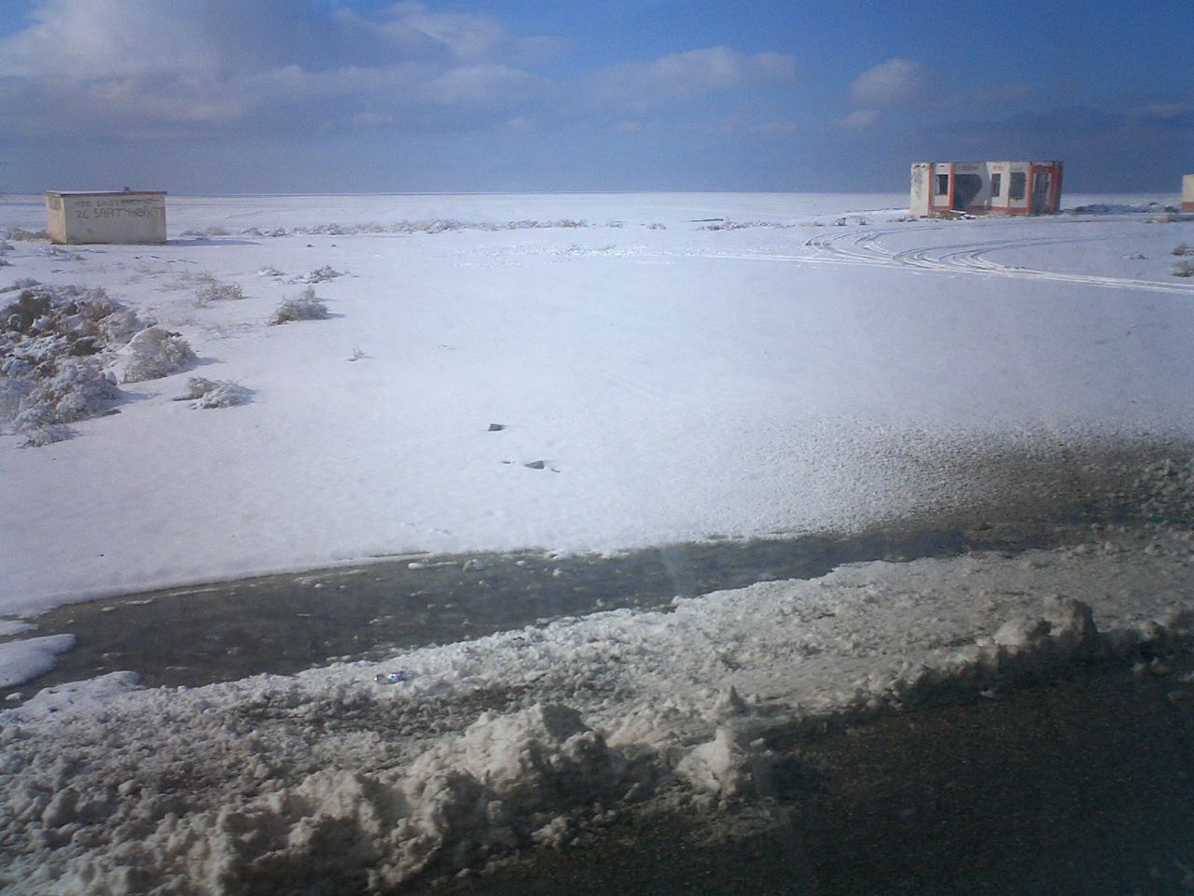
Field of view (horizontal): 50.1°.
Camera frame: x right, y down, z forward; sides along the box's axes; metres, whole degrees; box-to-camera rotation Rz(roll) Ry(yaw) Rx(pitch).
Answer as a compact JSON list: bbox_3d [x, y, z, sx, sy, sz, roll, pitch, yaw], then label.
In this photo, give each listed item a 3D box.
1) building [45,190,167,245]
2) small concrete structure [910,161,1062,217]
[{"bbox_3d":[-19.667,-9.247,51.201,3.960,2.000,2.100,-9,14,-37],"label":"building"},{"bbox_3d":[24.705,-16.377,80.859,8.260,3.250,4.500,7,13,30],"label":"small concrete structure"}]

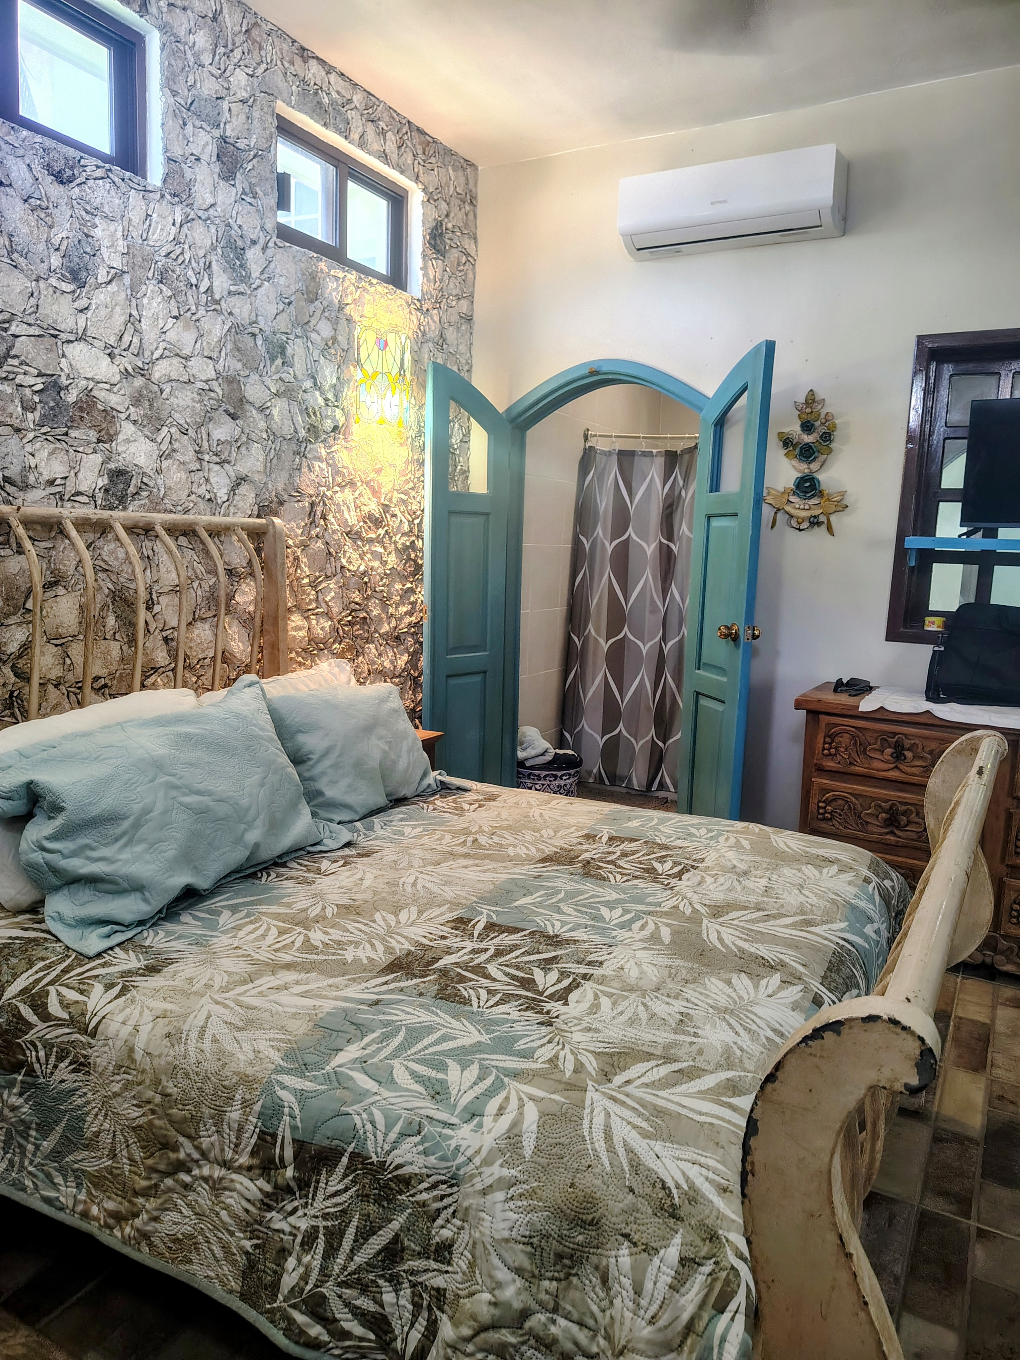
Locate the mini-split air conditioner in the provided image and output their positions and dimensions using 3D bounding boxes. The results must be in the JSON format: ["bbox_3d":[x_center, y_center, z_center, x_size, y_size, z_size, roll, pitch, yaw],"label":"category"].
[{"bbox_3d":[0.836,-1.780,3.556,0.800,0.245,0.220,6,10,28],"label":"mini-split air conditioner"}]

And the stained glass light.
[{"bbox_3d":[-0.459,-1.159,3.659,0.135,0.360,0.270,6,10,28],"label":"stained glass light"}]

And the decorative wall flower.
[{"bbox_3d":[1.134,-0.832,3.605,0.320,0.550,0.060,6,10,28],"label":"decorative wall flower"}]

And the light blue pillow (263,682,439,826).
[{"bbox_3d":[-0.431,0.192,2.504,0.180,0.400,0.600,-36,-11,28],"label":"light blue pillow"}]

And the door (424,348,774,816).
[{"bbox_3d":[0.363,-0.280,3.947,1.430,2.120,0.460,6,10,28],"label":"door"}]

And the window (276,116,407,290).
[{"bbox_3d":[-0.646,-1.748,3.554,0.080,0.420,0.810,6,10,28],"label":"window"}]

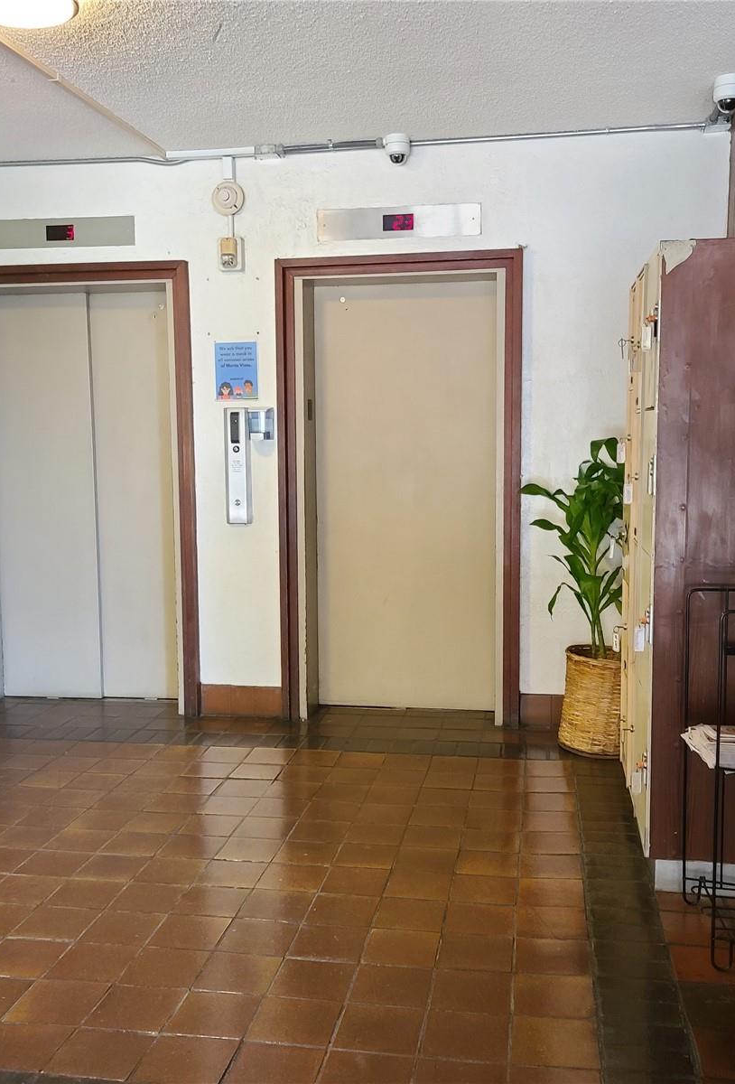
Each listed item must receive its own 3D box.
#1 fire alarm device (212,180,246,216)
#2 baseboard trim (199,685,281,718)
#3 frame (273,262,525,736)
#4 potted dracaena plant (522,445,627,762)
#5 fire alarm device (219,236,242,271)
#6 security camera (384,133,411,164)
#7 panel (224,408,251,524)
[{"bbox_3d":[-0.660,-1.635,4.965,0.160,0.160,0.056,0,5,9],"label":"fire alarm device"},{"bbox_3d":[-0.634,0.800,5.212,0.418,0.158,0.020,0,5,9],"label":"baseboard trim"},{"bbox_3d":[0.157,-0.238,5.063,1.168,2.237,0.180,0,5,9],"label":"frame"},{"bbox_3d":[1.004,0.230,4.619,0.638,1.391,0.548,0,5,9],"label":"potted dracaena plant"},{"bbox_3d":[-0.658,-1.374,4.993,0.110,0.156,0.050,0,5,9],"label":"fire alarm device"},{"bbox_3d":[0.138,-1.791,4.800,0.115,0.136,0.115,0,5,9],"label":"security camera"},{"bbox_3d":[-0.632,-0.368,5.090,0.119,0.558,0.040,0,5,9],"label":"panel"}]

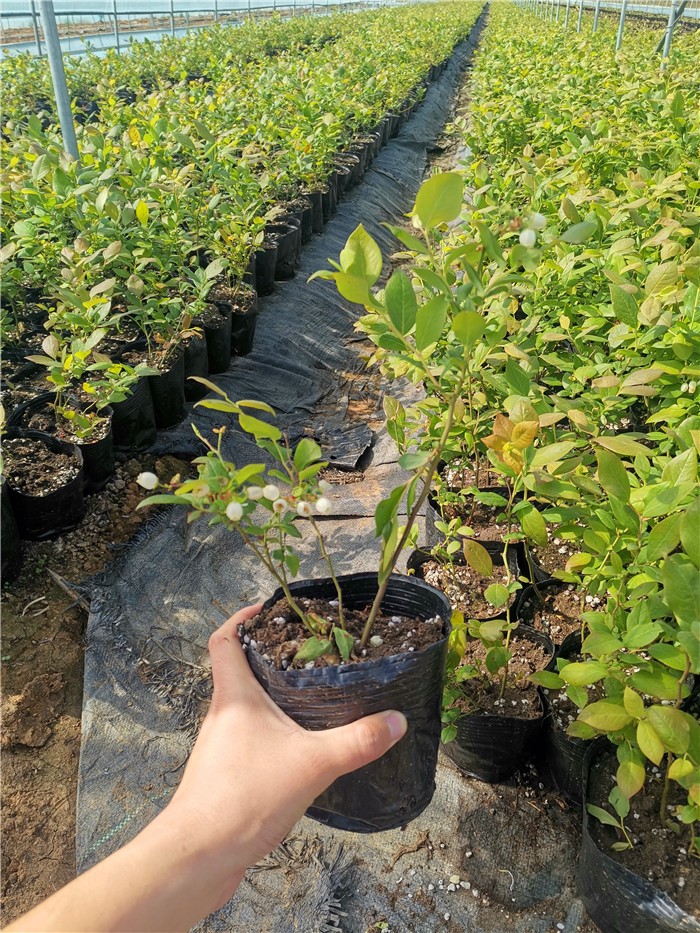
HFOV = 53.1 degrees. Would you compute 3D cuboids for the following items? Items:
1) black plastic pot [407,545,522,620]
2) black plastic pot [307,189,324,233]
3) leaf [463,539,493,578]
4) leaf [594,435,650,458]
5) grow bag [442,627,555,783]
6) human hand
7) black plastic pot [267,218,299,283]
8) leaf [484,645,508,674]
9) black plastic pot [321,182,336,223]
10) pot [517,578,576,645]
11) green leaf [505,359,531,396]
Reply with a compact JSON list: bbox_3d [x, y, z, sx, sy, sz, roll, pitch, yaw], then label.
[{"bbox_3d":[0.142,0.200,0.915,0.136,0.132,0.136,1,34,0],"label":"black plastic pot"},{"bbox_3d":[-0.172,-0.978,2.662,0.130,0.138,0.130,1,34,0],"label":"black plastic pot"},{"bbox_3d":[0.137,0.099,0.750,0.023,0.010,0.050,-34,71,-2],"label":"leaf"},{"bbox_3d":[0.280,-0.020,0.719,0.061,0.010,0.023,22,47,26],"label":"leaf"},{"bbox_3d":[0.162,0.274,0.810,0.126,0.125,0.126,1,34,0],"label":"grow bag"},{"bbox_3d":[-0.032,0.158,0.406,0.124,0.102,0.178,1,34,0],"label":"human hand"},{"bbox_3d":[-0.205,-0.673,2.204,0.119,0.140,0.119,0,34,0],"label":"black plastic pot"},{"bbox_3d":[0.162,0.211,0.757,0.021,0.010,0.031,38,78,22],"label":"leaf"},{"bbox_3d":[-0.132,-1.058,2.781,0.130,0.139,0.130,1,34,0],"label":"black plastic pot"},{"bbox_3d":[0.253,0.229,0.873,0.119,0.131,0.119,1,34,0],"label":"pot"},{"bbox_3d":[0.217,-0.116,0.904,0.023,0.010,0.060,-27,76,5],"label":"green leaf"}]

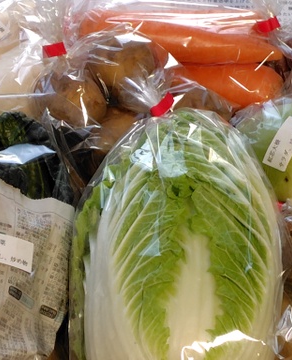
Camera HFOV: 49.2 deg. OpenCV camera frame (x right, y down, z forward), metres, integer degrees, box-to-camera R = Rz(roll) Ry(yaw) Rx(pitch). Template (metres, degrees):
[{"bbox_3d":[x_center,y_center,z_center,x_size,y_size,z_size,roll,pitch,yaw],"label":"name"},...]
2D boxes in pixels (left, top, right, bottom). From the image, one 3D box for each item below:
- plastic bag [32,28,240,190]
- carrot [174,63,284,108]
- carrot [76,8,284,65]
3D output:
[{"bbox_3d":[-0.008,-0.066,0.270,0.152,0.080,0.125,0,65,0],"label":"plastic bag"},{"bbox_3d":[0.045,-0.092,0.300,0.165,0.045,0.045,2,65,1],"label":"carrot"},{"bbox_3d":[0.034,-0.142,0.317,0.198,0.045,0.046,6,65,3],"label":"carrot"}]

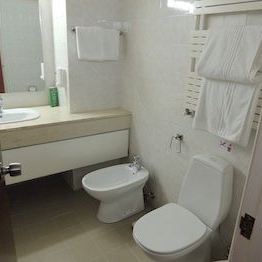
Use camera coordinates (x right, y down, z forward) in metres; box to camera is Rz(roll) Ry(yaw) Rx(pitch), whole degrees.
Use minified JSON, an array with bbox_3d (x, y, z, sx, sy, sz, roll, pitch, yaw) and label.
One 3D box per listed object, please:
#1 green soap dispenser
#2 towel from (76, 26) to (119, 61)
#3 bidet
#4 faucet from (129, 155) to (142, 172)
[{"bbox_3d":[-0.768,-0.338,2.424,0.072,0.185,0.050,-9,22,-32],"label":"green soap dispenser"},{"bbox_3d":[-0.283,-0.753,2.122,0.401,0.270,0.060,-9,22,-32],"label":"towel"},{"bbox_3d":[-0.131,0.555,2.126,0.577,0.385,0.384,-9,22,-32],"label":"bidet"},{"bbox_3d":[0.028,0.289,2.140,0.110,0.125,0.120,-9,22,-32],"label":"faucet"}]

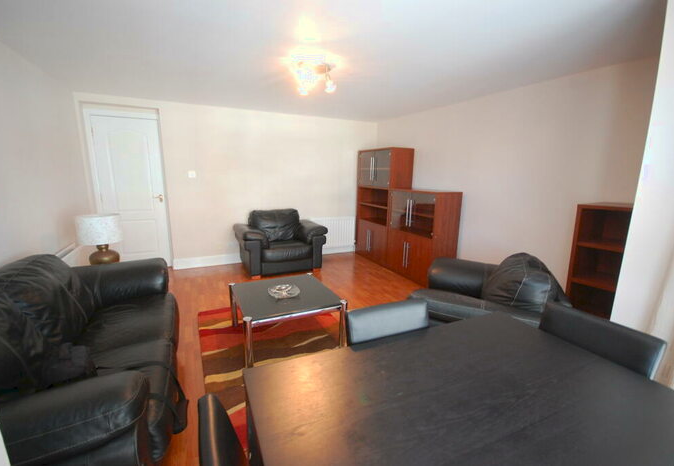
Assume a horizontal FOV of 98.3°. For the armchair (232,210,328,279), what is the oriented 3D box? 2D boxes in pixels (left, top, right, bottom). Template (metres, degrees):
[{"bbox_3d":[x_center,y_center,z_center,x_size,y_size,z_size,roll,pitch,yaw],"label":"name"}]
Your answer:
[{"bbox_3d":[-0.835,0.086,4.291,1.160,0.850,0.860,-4,13,-24],"label":"armchair"}]

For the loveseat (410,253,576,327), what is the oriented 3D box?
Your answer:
[{"bbox_3d":[1.136,0.548,2.246,0.900,0.850,1.150,7,13,25],"label":"loveseat"}]

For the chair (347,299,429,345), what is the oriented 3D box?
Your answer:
[{"bbox_3d":[0.323,0.757,1.177,0.430,0.850,0.500,-4,13,-23],"label":"chair"}]

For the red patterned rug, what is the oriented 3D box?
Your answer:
[{"bbox_3d":[-0.430,0.921,2.365,1.200,0.016,1.750,-5,13,-27],"label":"red patterned rug"}]

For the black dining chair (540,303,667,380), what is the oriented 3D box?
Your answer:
[{"bbox_3d":[0.846,0.771,1.153,0.500,0.850,0.430,-6,14,-29],"label":"black dining chair"}]

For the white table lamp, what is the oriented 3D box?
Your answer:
[{"bbox_3d":[-2.238,0.079,2.757,0.310,0.510,0.310,-5,13,-27],"label":"white table lamp"}]

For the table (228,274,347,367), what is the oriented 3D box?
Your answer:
[{"bbox_3d":[-0.438,0.699,2.450,0.750,0.415,0.730,-5,13,-25],"label":"table"}]

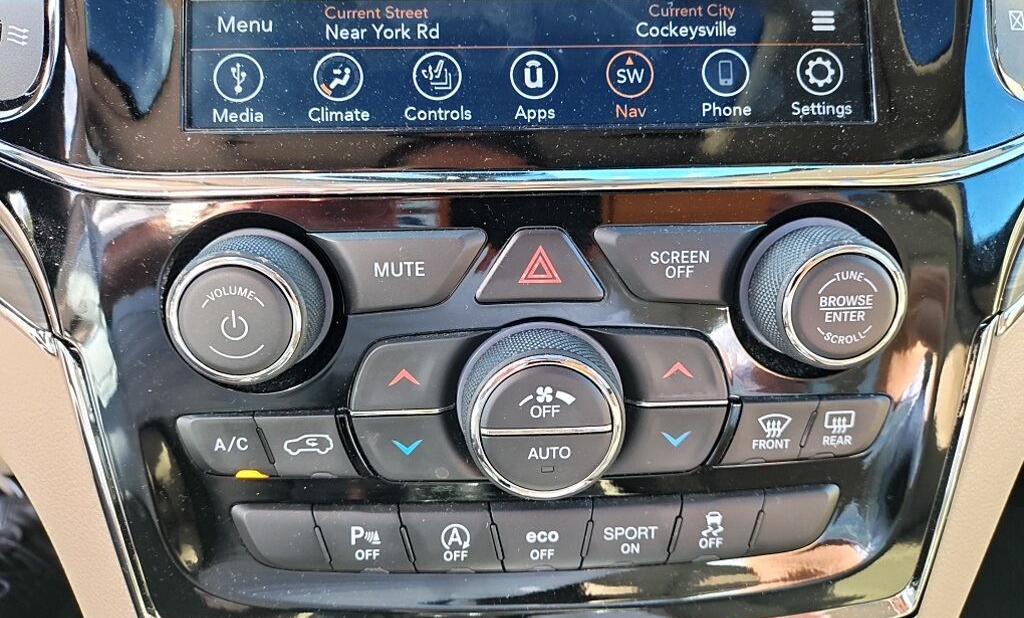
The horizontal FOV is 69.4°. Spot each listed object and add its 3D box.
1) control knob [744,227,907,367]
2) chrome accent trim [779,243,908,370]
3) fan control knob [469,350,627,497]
[{"bbox_3d":[0.079,-0.003,0.187,0.037,0.037,0.022,-1,14,-2],"label":"control knob"},{"bbox_3d":[0.080,-0.001,0.178,0.030,0.030,0.004,-1,14,-2],"label":"chrome accent trim"},{"bbox_3d":[0.008,0.028,0.194,0.043,0.043,0.019,-2,15,-2],"label":"fan control knob"}]

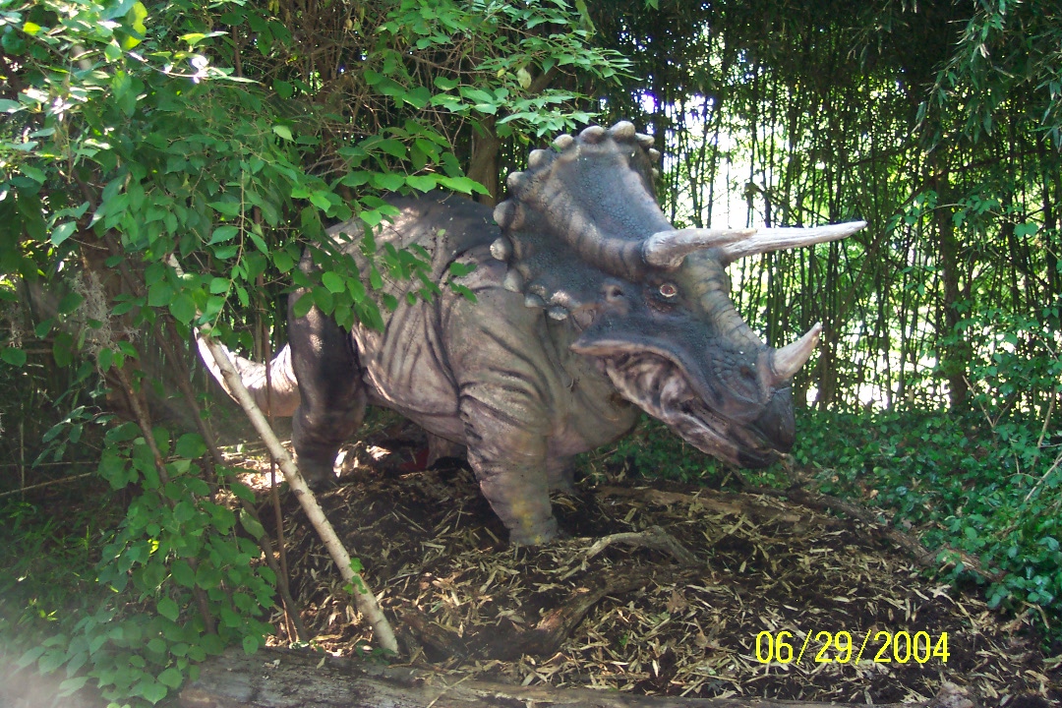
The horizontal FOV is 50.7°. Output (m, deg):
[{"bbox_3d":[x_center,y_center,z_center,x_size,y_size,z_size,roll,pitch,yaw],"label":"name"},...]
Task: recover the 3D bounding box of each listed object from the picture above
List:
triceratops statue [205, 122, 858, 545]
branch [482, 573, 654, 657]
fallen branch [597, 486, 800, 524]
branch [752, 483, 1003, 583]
[{"bbox_3d":[-0.492,-0.200,6.528,4.660,2.061,1.400,4,7,41],"label":"triceratops statue"},{"bbox_3d":[0.169,0.966,4.279,0.200,0.130,0.910,4,7,41],"label":"branch"},{"bbox_3d":[0.900,0.815,6.180,1.284,0.100,0.120,4,6,36],"label":"fallen branch"},{"bbox_3d":[1.652,0.843,5.630,0.180,0.140,1.834,-2,5,-21],"label":"branch"}]

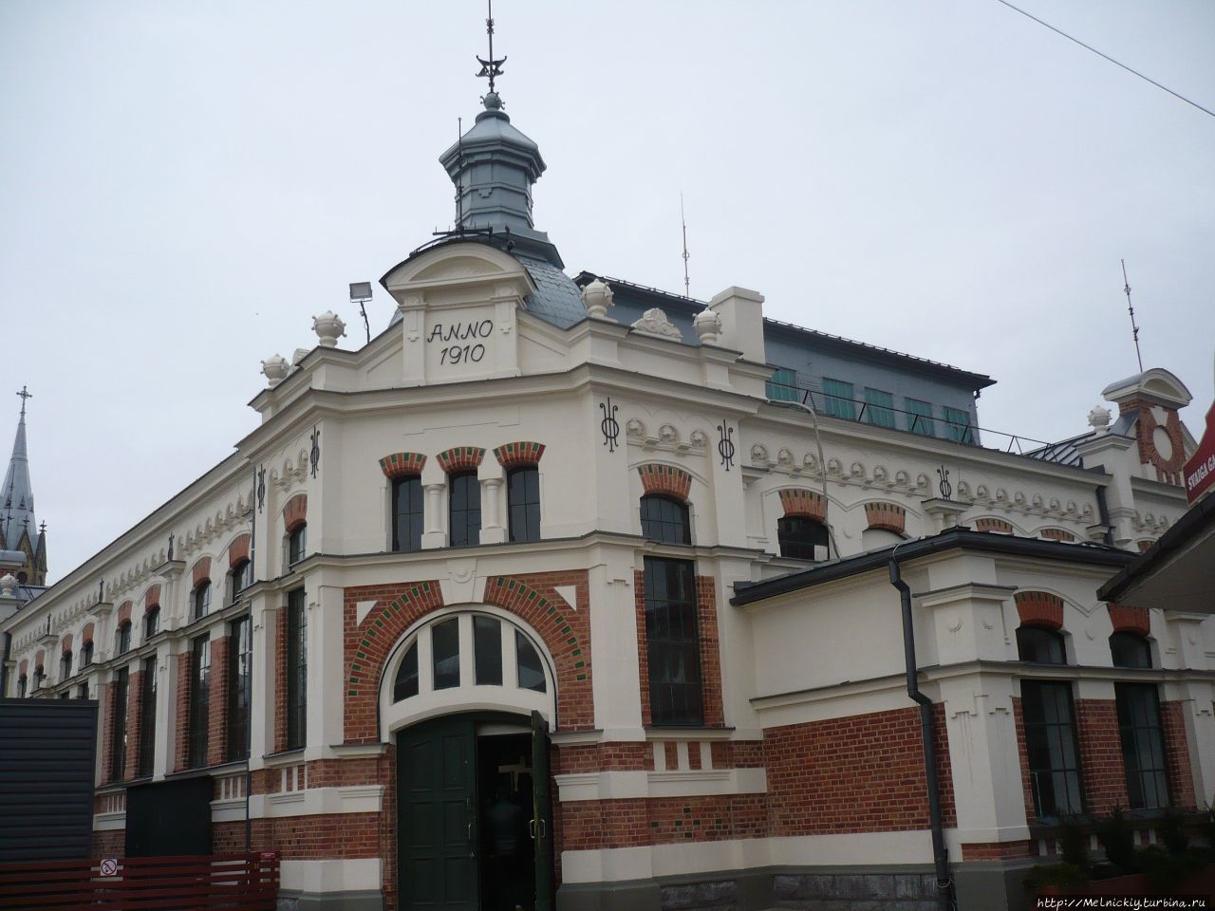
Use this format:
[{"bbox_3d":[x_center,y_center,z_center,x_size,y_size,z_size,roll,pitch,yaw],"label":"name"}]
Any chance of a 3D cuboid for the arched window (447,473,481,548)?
[{"bbox_3d":[-1.953,0.747,16.888,0.500,1.120,0.150,-5,-16,8],"label":"arched window"}]

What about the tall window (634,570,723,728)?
[{"bbox_3d":[0.873,2.574,16.279,1.387,2.017,0.250,9,-20,-35],"label":"tall window"}]

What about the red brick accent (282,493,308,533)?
[{"bbox_3d":[-4.509,0.828,18.199,0.223,0.405,1.012,9,-20,-35],"label":"red brick accent"}]

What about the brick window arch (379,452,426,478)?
[{"bbox_3d":[-2.785,0.143,16.895,0.669,0.340,0.160,-5,-16,8],"label":"brick window arch"}]

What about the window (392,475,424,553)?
[{"bbox_3d":[-2.783,0.842,17.295,0.495,1.145,0.150,-5,-16,5],"label":"window"}]

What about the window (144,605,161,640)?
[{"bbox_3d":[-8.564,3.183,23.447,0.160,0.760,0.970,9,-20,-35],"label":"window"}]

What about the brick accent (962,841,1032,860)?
[{"bbox_3d":[4.479,4.536,14.122,0.536,0.192,0.536,9,-20,-35],"label":"brick accent"}]

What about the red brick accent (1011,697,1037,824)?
[{"bbox_3d":[4.969,3.681,14.870,0.180,1.470,0.150,10,-21,-38],"label":"red brick accent"}]

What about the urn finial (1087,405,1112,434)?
[{"bbox_3d":[9.966,-0.685,24.832,0.476,0.739,0.476,9,-20,-35],"label":"urn finial"}]

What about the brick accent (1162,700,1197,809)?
[{"bbox_3d":[7.675,4.028,16.484,0.329,1.420,0.140,9,-20,-35],"label":"brick accent"}]

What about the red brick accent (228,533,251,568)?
[{"bbox_3d":[-6.043,1.612,20.409,0.160,0.490,0.980,9,-20,-35],"label":"red brick accent"}]

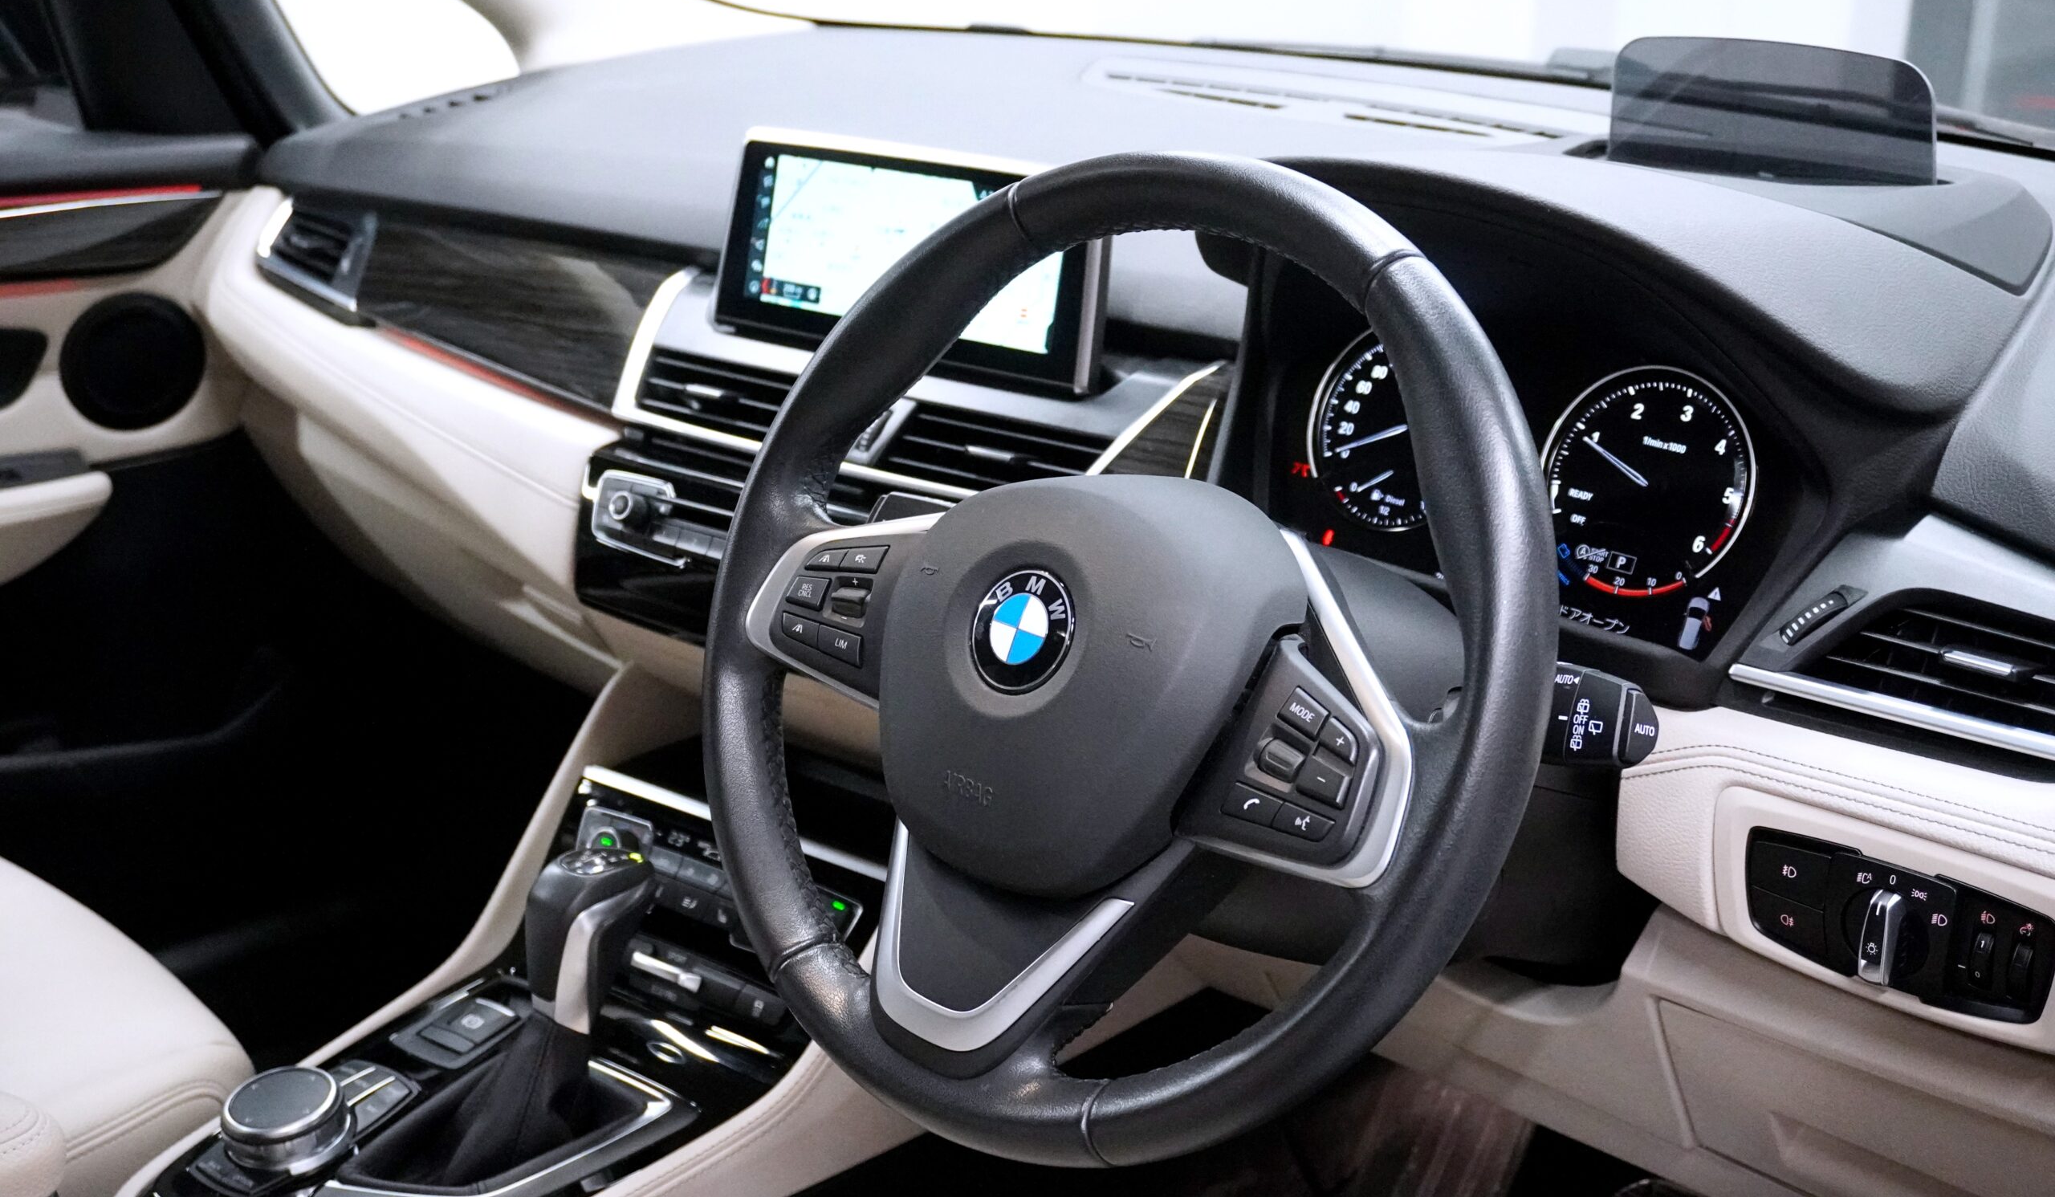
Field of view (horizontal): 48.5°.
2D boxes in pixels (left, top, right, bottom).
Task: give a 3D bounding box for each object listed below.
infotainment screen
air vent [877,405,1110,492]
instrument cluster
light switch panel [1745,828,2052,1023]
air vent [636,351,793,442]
[{"bbox_3d":[-0.062,-0.176,1.197,0.250,0.110,0.025,15,11,36],"label":"infotainment screen"},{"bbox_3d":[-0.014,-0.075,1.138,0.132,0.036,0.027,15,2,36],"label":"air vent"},{"bbox_3d":[0.238,-0.068,1.116,0.270,0.140,0.042,16,8,38],"label":"instrument cluster"},{"bbox_3d":[0.357,0.134,0.935,0.120,0.056,0.030,17,28,40],"label":"light switch panel"},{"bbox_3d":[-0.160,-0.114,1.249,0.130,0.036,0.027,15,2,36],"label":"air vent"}]

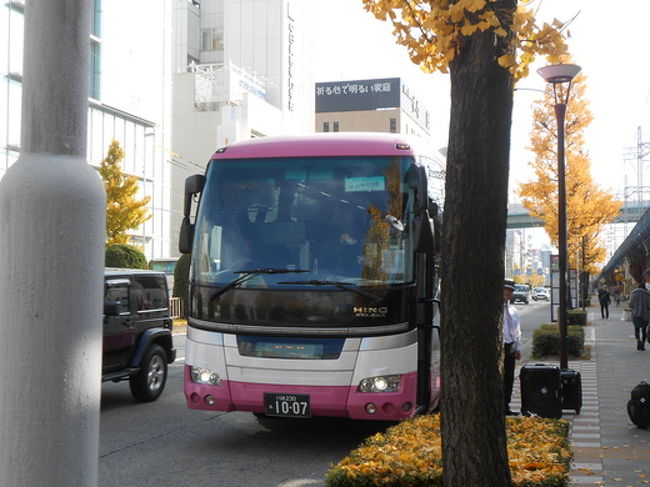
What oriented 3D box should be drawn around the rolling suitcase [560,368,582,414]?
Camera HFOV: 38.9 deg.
[{"bbox_3d":[3.038,1.873,11.676,0.380,0.570,0.260,0,-3,-7],"label":"rolling suitcase"}]

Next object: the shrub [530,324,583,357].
[{"bbox_3d":[5.957,2.426,23.162,1.120,0.520,5.200,-1,-3,16],"label":"shrub"}]

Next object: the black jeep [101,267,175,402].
[{"bbox_3d":[-3.565,1.274,12.107,1.890,1.840,4.170,-1,-3,16],"label":"black jeep"}]

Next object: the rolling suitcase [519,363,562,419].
[{"bbox_3d":[2.648,1.810,11.288,0.485,0.660,0.270,-1,-3,16],"label":"rolling suitcase"}]

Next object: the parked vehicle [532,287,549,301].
[{"bbox_3d":[24.621,5.736,104.846,1.700,1.490,4.300,0,-3,8],"label":"parked vehicle"}]

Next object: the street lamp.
[{"bbox_3d":[3.947,-0.307,15.330,0.730,5.260,0.730,-1,-3,16],"label":"street lamp"}]

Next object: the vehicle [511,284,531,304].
[{"bbox_3d":[18.127,4.707,85.373,1.700,1.780,4.200,-1,-3,15],"label":"vehicle"}]

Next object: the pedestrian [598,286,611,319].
[{"bbox_3d":[13.602,2.843,44.716,0.550,1.660,0.360,-1,-3,16],"label":"pedestrian"}]

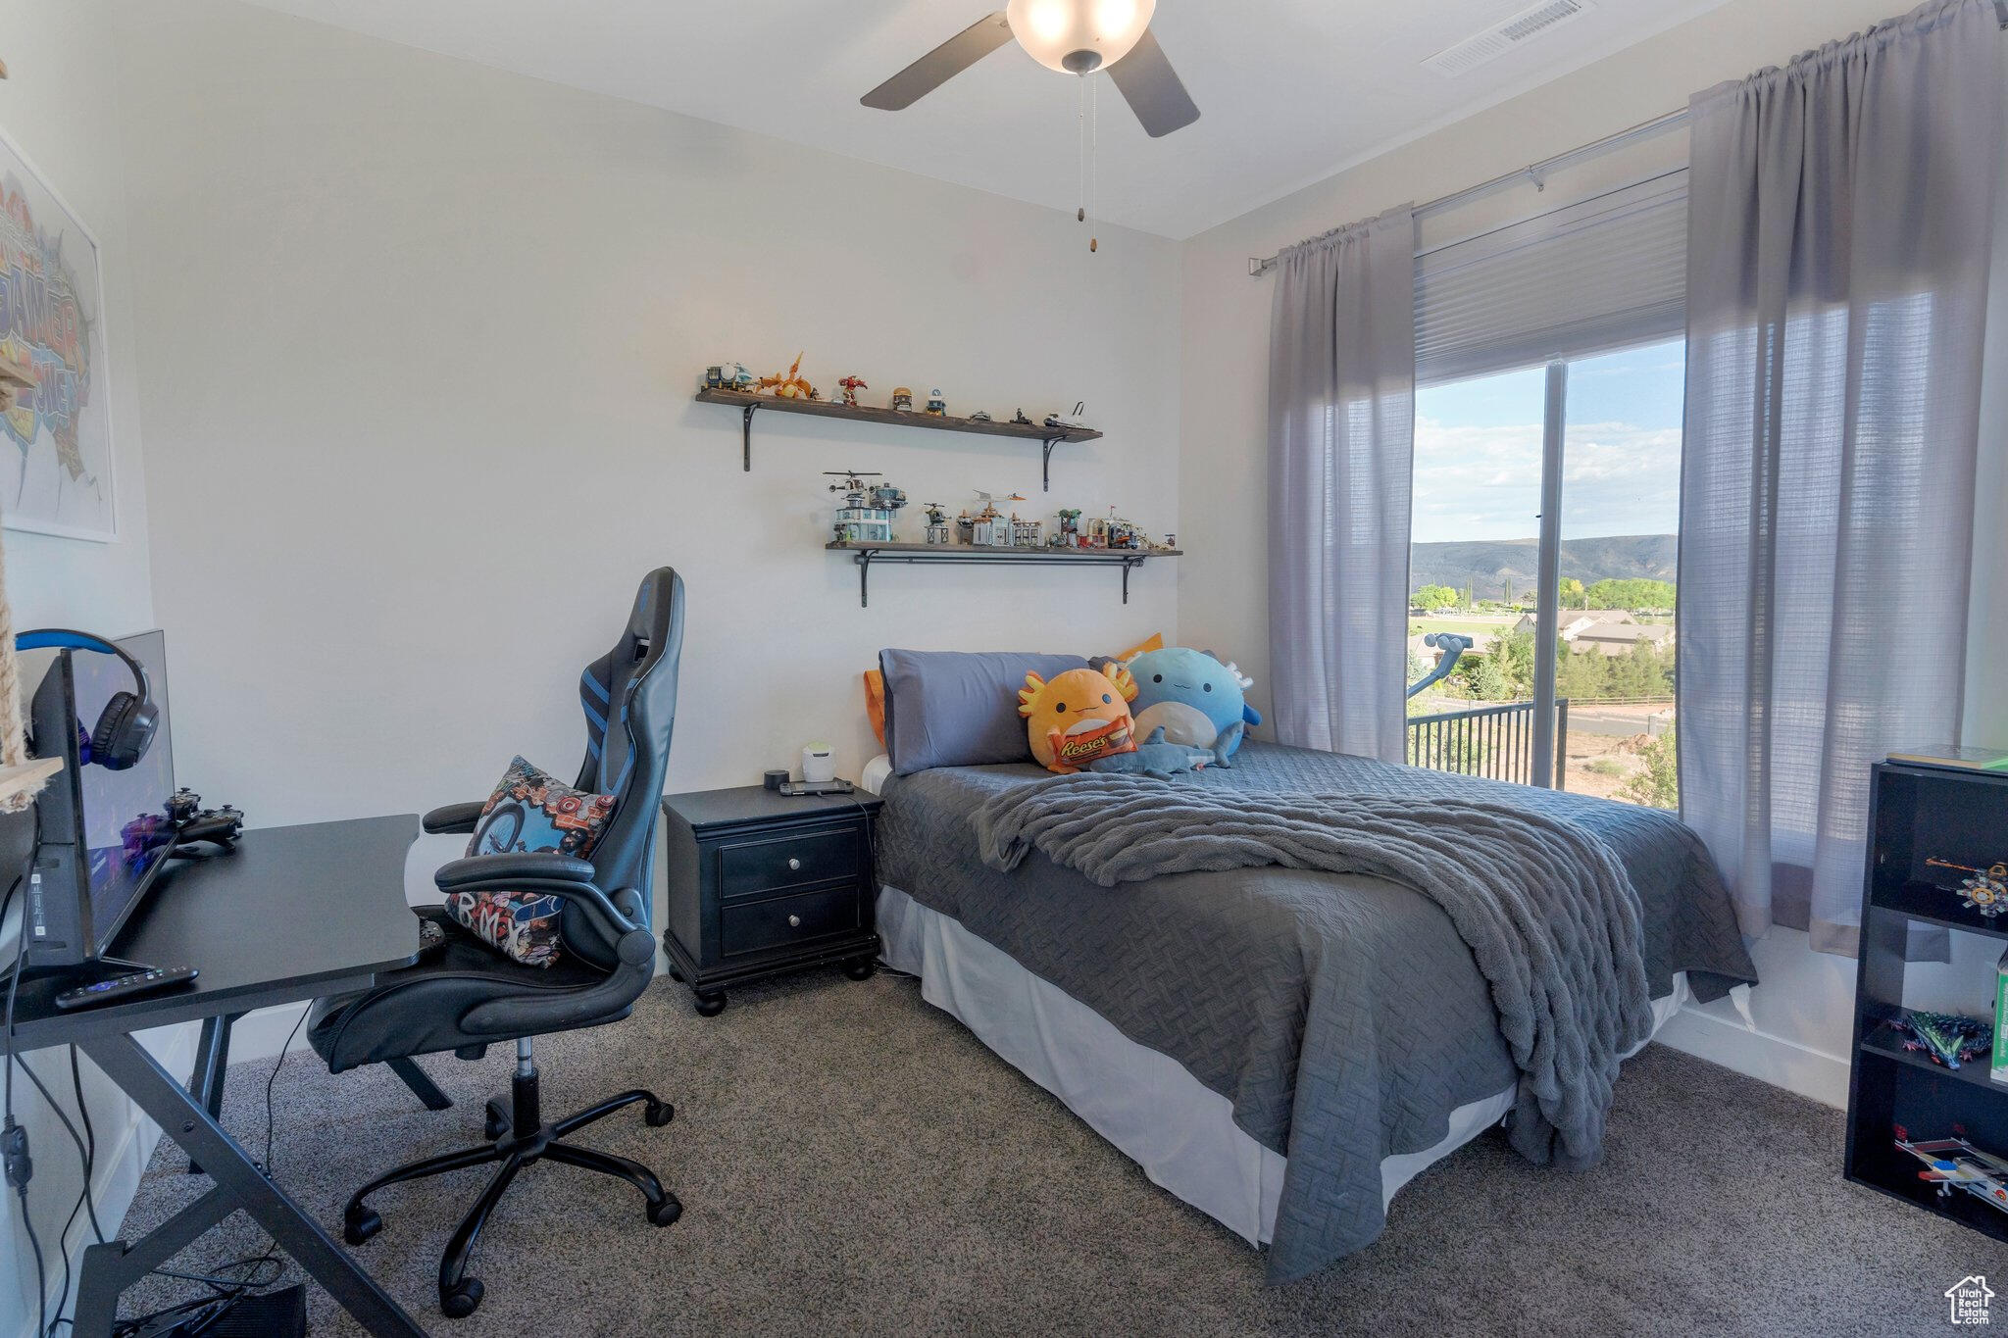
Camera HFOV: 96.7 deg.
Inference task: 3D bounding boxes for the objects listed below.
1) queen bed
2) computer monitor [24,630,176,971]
[{"bbox_3d":[0.650,0.716,2.911,1.570,0.675,2.030,-3,6,-35],"label":"queen bed"},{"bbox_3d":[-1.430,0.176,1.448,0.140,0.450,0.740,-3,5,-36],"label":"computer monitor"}]

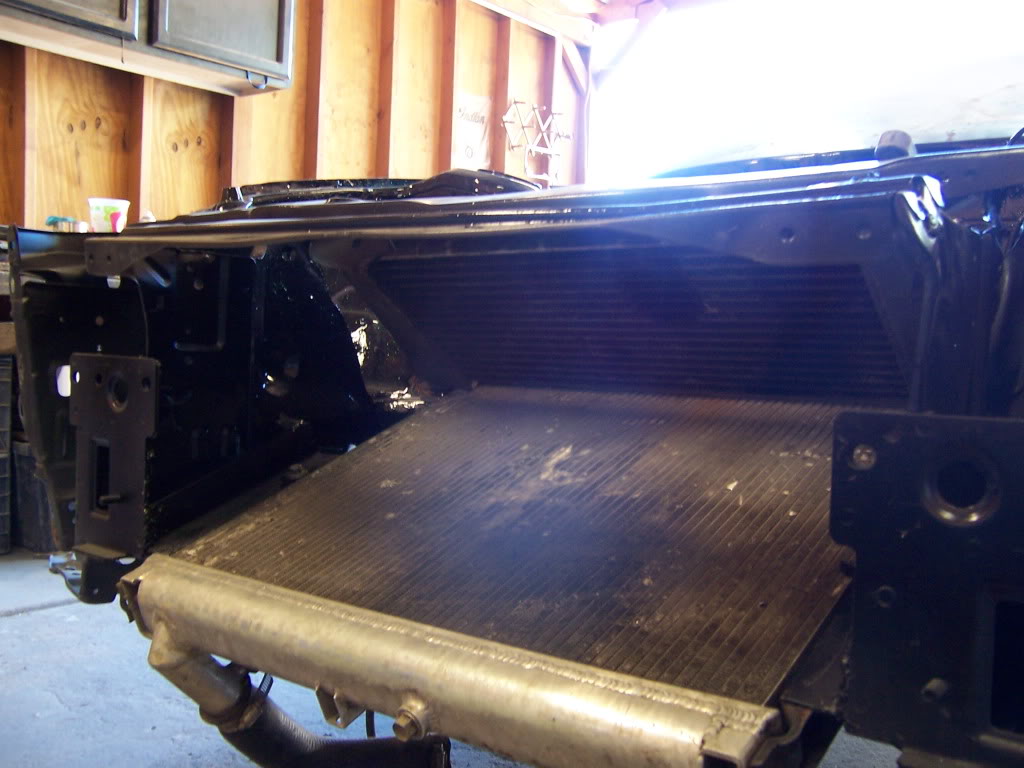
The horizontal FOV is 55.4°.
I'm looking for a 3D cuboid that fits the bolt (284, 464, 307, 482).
[{"bbox_3d":[-0.253,0.104,1.140,0.024,0.016,0.024,0,15,34],"label":"bolt"}]

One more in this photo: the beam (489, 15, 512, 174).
[{"bbox_3d":[-0.082,-0.751,5.205,0.090,2.330,0.040,4,3,41],"label":"beam"}]

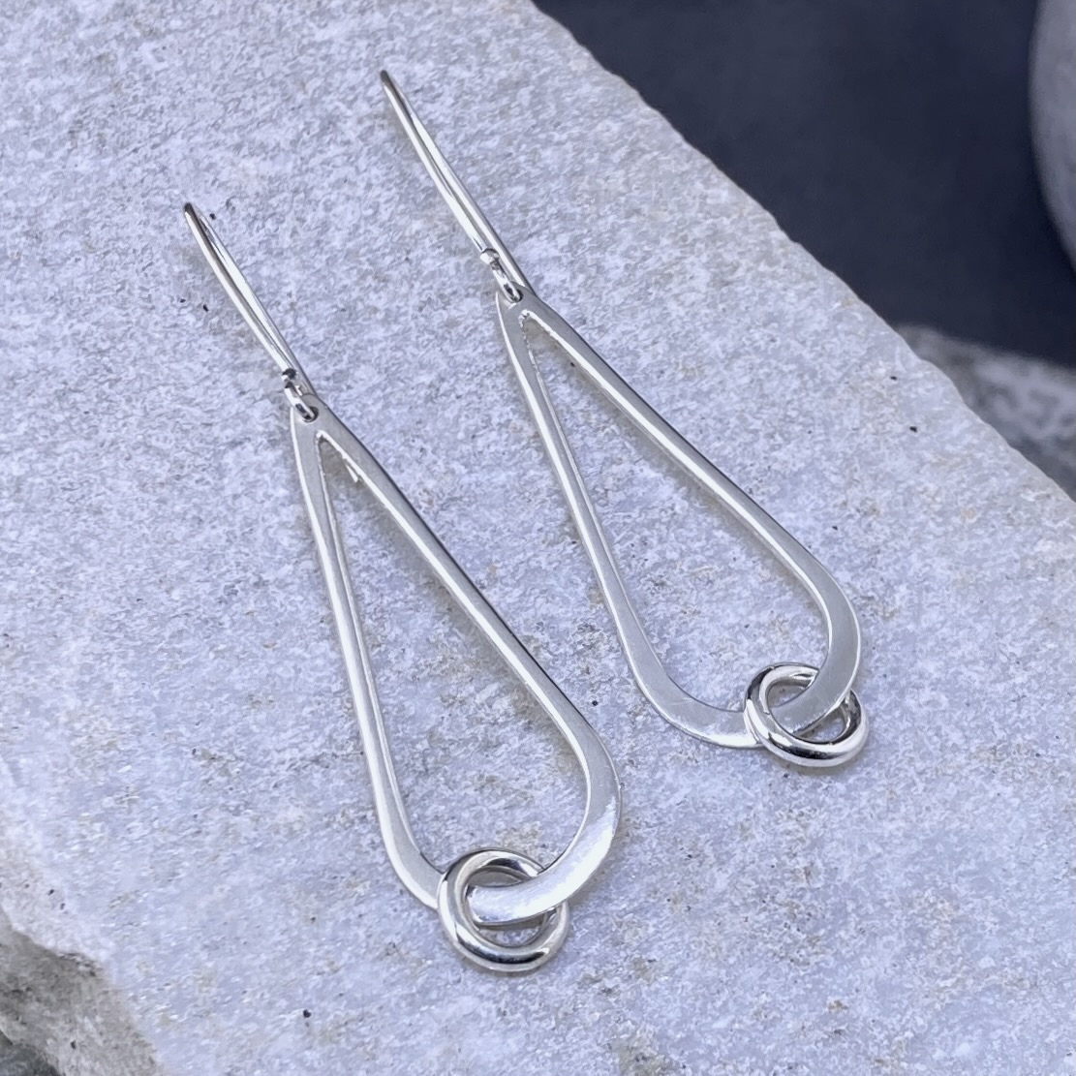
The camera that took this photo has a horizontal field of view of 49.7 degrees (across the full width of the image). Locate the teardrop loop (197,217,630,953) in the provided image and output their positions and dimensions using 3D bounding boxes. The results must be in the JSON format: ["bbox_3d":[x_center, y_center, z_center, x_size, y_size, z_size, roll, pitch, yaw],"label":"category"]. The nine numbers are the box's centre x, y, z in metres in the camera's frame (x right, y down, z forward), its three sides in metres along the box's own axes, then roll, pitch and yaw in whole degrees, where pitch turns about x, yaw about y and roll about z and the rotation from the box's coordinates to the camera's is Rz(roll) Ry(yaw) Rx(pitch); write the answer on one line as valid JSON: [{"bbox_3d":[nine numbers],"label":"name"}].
[{"bbox_3d":[-0.013,-0.003,0.091,0.016,0.008,0.073,-23,61,-5],"label":"teardrop loop"}]

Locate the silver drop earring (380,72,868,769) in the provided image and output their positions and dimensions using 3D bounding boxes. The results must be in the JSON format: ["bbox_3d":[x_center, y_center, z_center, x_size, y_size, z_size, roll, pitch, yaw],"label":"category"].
[{"bbox_3d":[0.003,-0.015,0.095,0.015,0.008,0.077,-24,61,-6],"label":"silver drop earring"}]

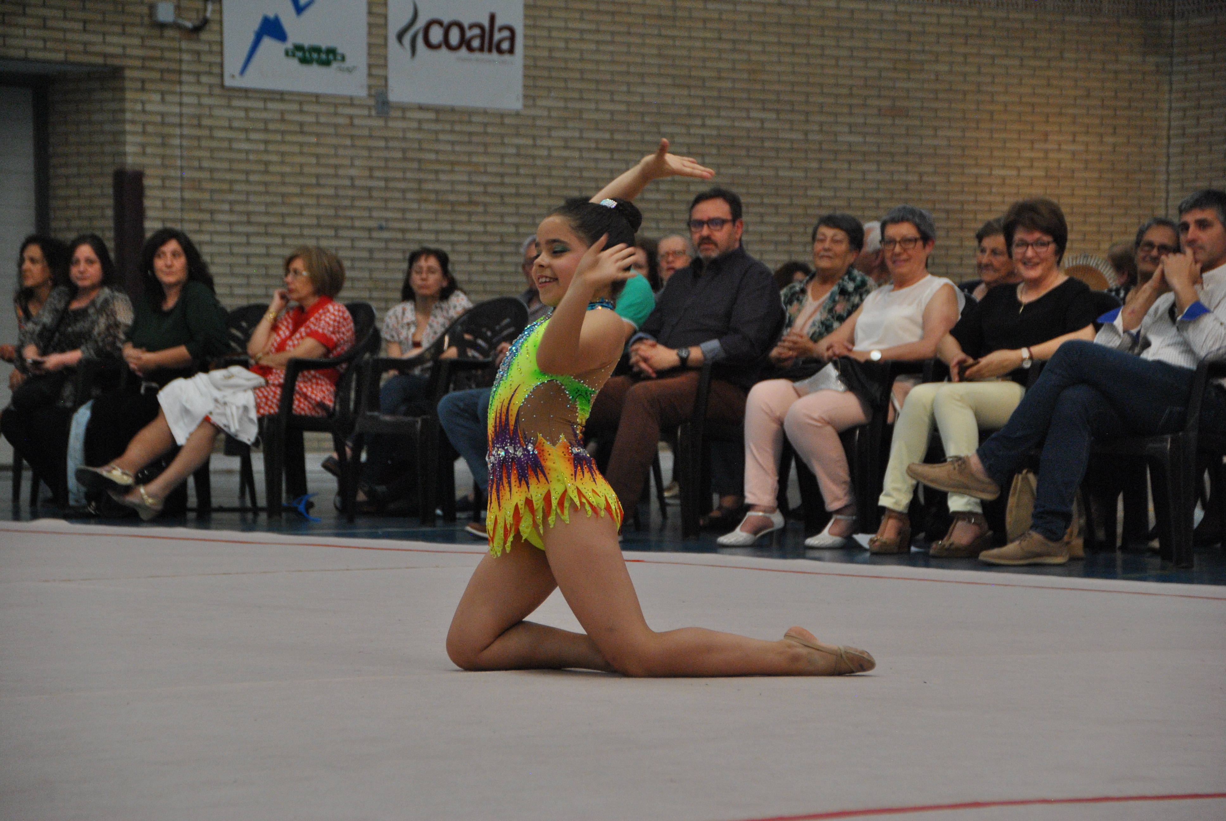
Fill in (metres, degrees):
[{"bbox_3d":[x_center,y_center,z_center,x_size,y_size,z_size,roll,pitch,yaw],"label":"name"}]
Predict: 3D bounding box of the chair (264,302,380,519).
[{"bbox_3d":[-1.330,-0.004,17.980,0.550,0.870,0.560,0,1,-40],"label":"chair"}]

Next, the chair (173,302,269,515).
[{"bbox_3d":[-1.800,-0.010,18.250,0.550,0.870,0.560,0,1,-40],"label":"chair"}]

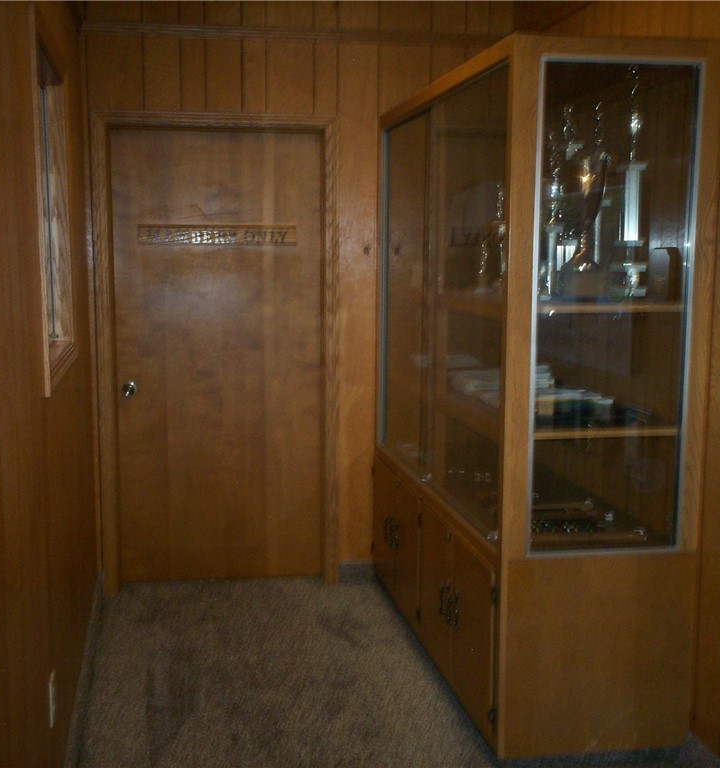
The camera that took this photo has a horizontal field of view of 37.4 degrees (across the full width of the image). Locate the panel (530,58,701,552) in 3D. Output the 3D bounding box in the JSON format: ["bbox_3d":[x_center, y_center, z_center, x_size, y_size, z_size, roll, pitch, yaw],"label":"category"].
[{"bbox_3d":[0.714,-0.198,3.009,0.461,1.390,0.018,-1,7,-10],"label":"panel"}]

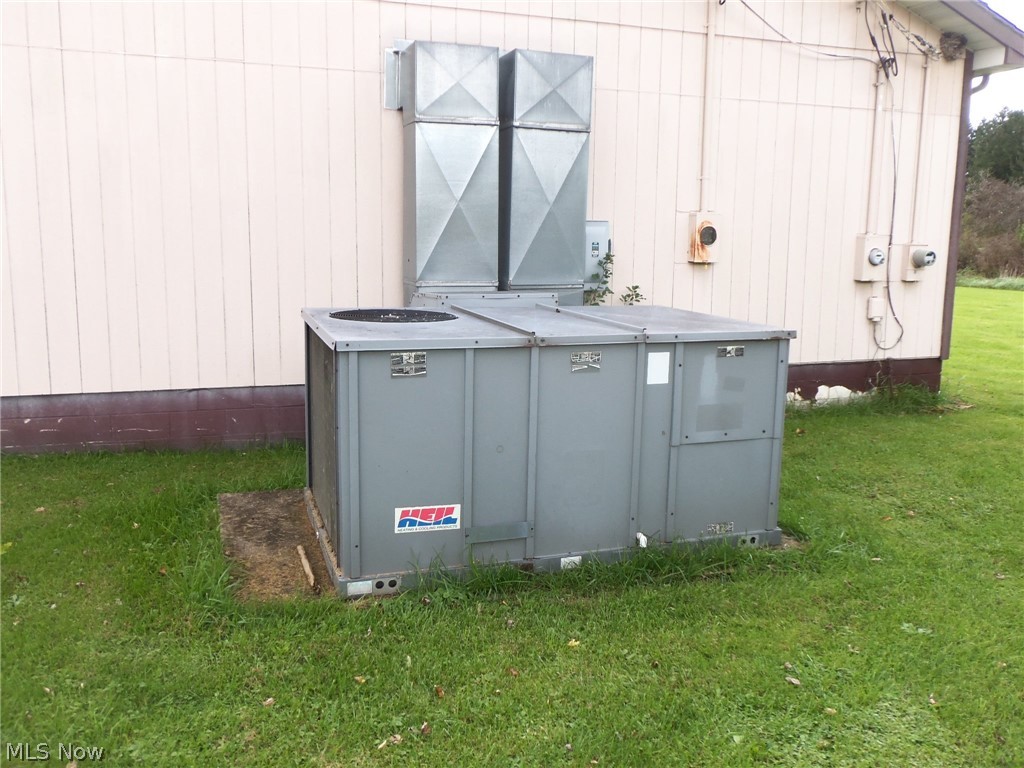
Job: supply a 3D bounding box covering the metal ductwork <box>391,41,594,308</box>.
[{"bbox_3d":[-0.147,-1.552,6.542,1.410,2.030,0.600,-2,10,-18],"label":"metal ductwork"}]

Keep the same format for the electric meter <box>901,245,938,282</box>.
[{"bbox_3d":[4.034,-1.190,8.194,0.200,0.360,0.260,-2,10,-18],"label":"electric meter"}]

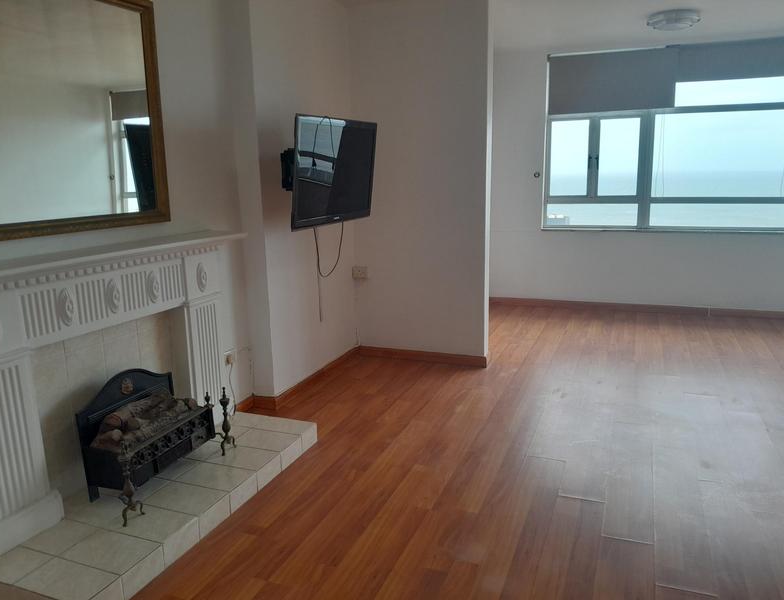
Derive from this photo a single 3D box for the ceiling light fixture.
[{"bbox_3d":[2.264,-2.244,4.825,0.420,0.080,0.420,3,12,21],"label":"ceiling light fixture"}]

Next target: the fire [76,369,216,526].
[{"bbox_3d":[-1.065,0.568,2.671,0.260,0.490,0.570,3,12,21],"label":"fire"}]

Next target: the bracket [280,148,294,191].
[{"bbox_3d":[-0.525,-0.797,3.683,0.330,0.260,0.340,3,12,21],"label":"bracket"}]

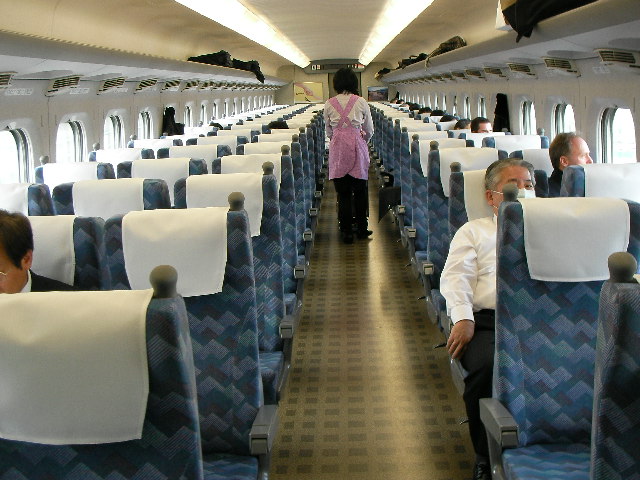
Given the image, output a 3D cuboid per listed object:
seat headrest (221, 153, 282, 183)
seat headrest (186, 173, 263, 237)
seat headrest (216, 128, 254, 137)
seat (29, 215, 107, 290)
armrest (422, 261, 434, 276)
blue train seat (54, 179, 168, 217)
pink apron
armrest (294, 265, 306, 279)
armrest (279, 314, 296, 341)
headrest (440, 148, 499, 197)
[{"bbox_3d":[-0.368,-0.333,4.599,0.325,0.270,0.130,-2,10,2],"label":"seat headrest"},{"bbox_3d":[-0.396,-0.149,3.575,0.335,0.270,0.140,-2,10,2],"label":"seat headrest"},{"bbox_3d":[-0.767,-0.868,7.685,0.345,0.270,0.140,-2,10,2],"label":"seat headrest"},{"bbox_3d":[-0.904,0.506,2.453,0.470,1.090,0.640,-2,10,2],"label":"seat"},{"bbox_3d":[0.554,0.127,4.408,0.058,0.078,0.290,-2,10,2],"label":"armrest"},{"bbox_3d":[-0.875,0.323,3.477,0.470,1.090,0.640,-2,10,2],"label":"blue train seat"},{"bbox_3d":[0.281,-0.963,8.001,0.390,0.810,0.270,-2,10,2],"label":"pink apron"},{"bbox_3d":[-0.097,0.148,4.423,0.058,0.078,0.290,-2,10,2],"label":"armrest"},{"bbox_3d":[-0.125,0.331,3.399,0.058,0.078,0.290,-2,10,2],"label":"armrest"},{"bbox_3d":[0.801,-0.368,4.557,0.320,0.270,0.130,-2,10,2],"label":"headrest"}]

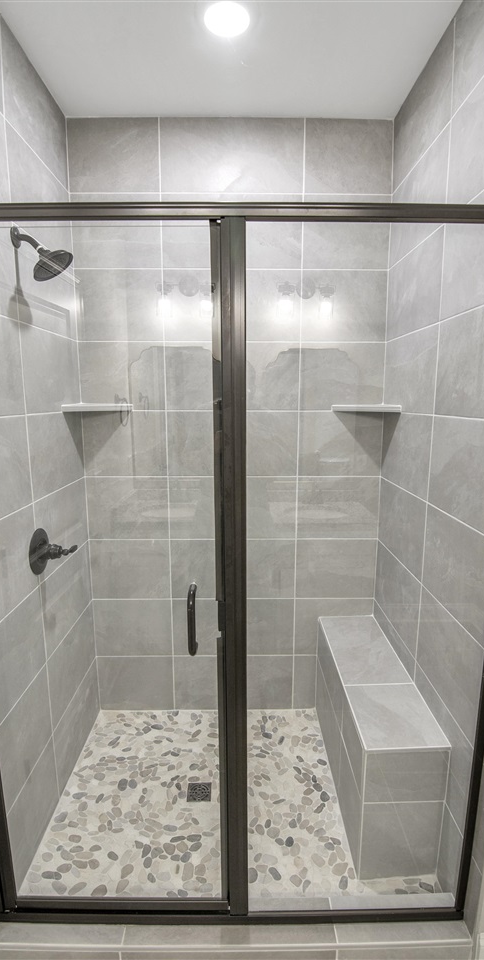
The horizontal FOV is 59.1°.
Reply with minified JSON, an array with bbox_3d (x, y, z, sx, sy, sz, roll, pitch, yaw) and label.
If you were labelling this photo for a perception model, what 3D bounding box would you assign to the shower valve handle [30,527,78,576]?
[{"bbox_3d":[-0.668,0.254,1.529,0.120,0.157,0.155,0,9,-1],"label":"shower valve handle"}]

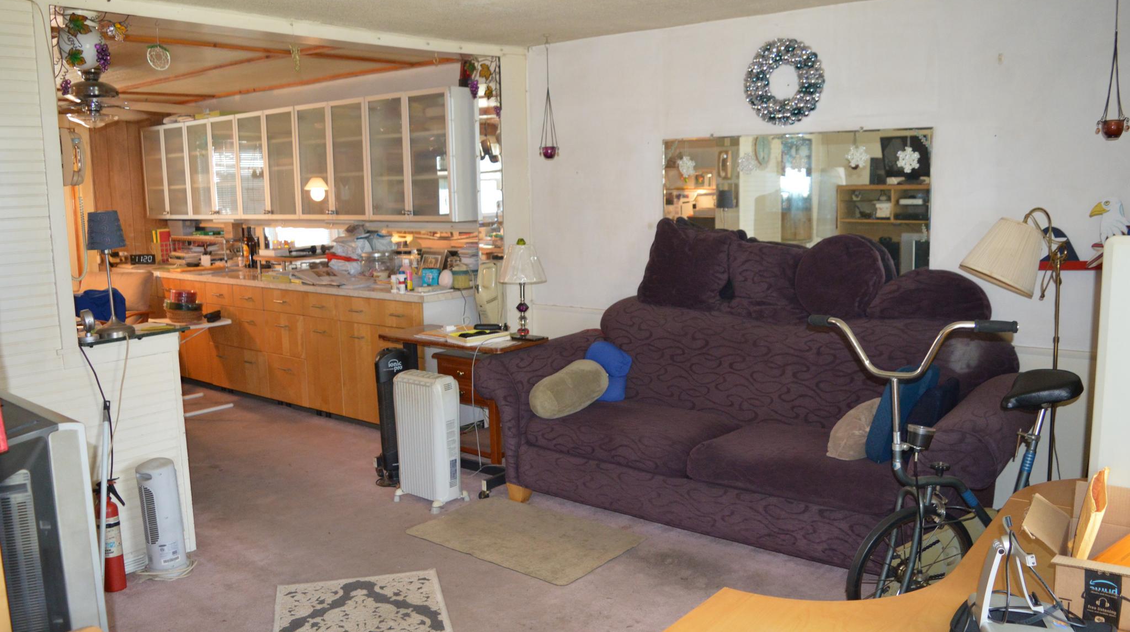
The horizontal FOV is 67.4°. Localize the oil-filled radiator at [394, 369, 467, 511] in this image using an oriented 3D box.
[{"bbox_3d":[-0.646,0.571,4.032,0.350,0.630,0.250,6,11,38],"label":"oil-filled radiator"}]

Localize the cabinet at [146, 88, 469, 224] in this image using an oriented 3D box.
[{"bbox_3d":[-2.060,-1.111,6.292,3.790,0.770,0.310,6,11,38],"label":"cabinet"}]

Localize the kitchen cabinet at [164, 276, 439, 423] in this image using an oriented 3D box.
[{"bbox_3d":[-1.929,0.162,6.434,3.300,0.910,0.630,6,11,38],"label":"kitchen cabinet"}]

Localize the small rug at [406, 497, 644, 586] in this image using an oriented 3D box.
[{"bbox_3d":[-0.194,0.934,3.647,0.905,0.012,0.535,6,11,38],"label":"small rug"}]

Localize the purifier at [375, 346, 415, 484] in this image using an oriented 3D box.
[{"bbox_3d":[-0.876,0.489,4.371,0.200,0.690,0.170,-6,10,-30],"label":"purifier"}]

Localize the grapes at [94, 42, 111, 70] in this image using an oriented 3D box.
[{"bbox_3d":[-1.814,-1.017,3.311,0.045,0.112,0.062,6,11,38],"label":"grapes"}]

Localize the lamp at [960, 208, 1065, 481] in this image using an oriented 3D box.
[{"bbox_3d":[1.629,0.305,3.039,0.420,1.360,0.300,-4,9,-17],"label":"lamp"}]

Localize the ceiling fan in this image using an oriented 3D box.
[{"bbox_3d":[-2.843,-1.311,5.097,1.220,0.370,1.220,6,11,38],"label":"ceiling fan"}]

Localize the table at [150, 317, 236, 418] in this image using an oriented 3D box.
[{"bbox_3d":[-2.665,0.381,5.457,0.850,0.660,0.900,6,11,38],"label":"table"}]

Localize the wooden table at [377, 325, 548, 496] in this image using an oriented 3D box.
[{"bbox_3d":[-0.575,0.485,4.696,0.920,0.755,0.500,6,11,38],"label":"wooden table"}]

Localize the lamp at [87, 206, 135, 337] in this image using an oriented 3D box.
[{"bbox_3d":[-1.856,-0.172,3.465,0.160,0.515,0.160,6,11,38],"label":"lamp"}]

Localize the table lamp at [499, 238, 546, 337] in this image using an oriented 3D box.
[{"bbox_3d":[-0.232,-0.154,4.528,0.250,0.525,0.250,-1,9,0],"label":"table lamp"}]

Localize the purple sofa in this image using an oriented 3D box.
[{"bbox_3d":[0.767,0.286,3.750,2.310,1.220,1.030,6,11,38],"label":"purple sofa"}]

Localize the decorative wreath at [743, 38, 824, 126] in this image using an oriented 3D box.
[{"bbox_3d":[1.067,-1.146,4.173,0.410,0.410,0.070,6,11,38],"label":"decorative wreath"}]

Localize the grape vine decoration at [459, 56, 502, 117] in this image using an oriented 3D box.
[{"bbox_3d":[-0.465,-1.329,4.914,0.050,0.360,0.320,6,13,36],"label":"grape vine decoration"}]

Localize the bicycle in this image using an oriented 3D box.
[{"bbox_3d":[1.165,0.534,2.459,0.920,1.100,0.480,-4,9,-20],"label":"bicycle"}]

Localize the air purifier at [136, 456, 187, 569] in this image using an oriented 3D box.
[{"bbox_3d":[-1.707,0.825,3.589,0.160,0.465,0.170,6,11,38],"label":"air purifier"}]

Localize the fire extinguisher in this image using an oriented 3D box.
[{"bbox_3d":[-1.716,0.824,3.193,0.120,0.425,0.100,-4,9,-17],"label":"fire extinguisher"}]

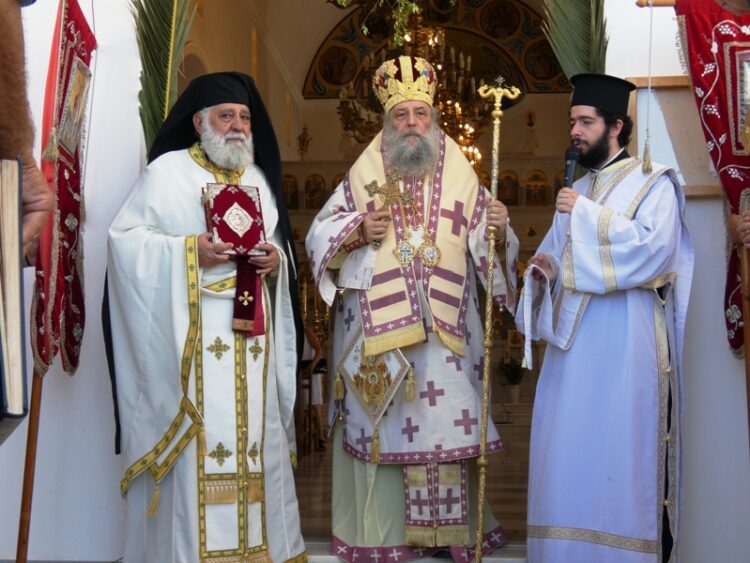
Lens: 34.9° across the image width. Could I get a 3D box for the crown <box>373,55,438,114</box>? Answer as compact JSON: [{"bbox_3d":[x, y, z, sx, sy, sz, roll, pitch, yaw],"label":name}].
[{"bbox_3d":[0.108,-0.692,4.220,0.230,0.195,0.230,-4,-11,-4],"label":"crown"}]

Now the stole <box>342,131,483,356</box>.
[{"bbox_3d":[0.131,-0.143,4.170,0.490,0.800,0.340,0,-5,0],"label":"stole"}]

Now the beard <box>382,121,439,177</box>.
[{"bbox_3d":[0.123,-0.458,4.120,0.190,0.195,0.140,0,-5,-1],"label":"beard"}]

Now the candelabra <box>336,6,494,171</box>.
[{"bbox_3d":[0.360,-1.781,11.000,1.420,1.480,1.420,0,-5,0],"label":"candelabra"}]

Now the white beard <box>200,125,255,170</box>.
[{"bbox_3d":[-0.485,-0.441,3.920,0.170,0.160,0.140,2,-5,-21],"label":"white beard"}]

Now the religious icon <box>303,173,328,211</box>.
[{"bbox_3d":[-0.834,-1.276,17.000,0.310,0.520,0.040,0,-5,5],"label":"religious icon"}]

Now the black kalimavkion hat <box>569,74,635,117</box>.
[{"bbox_3d":[0.769,-0.630,4.030,0.228,0.125,0.228,7,-6,1],"label":"black kalimavkion hat"}]

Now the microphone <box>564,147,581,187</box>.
[{"bbox_3d":[0.646,-0.348,3.950,0.050,0.200,0.050,12,-7,-31],"label":"microphone"}]

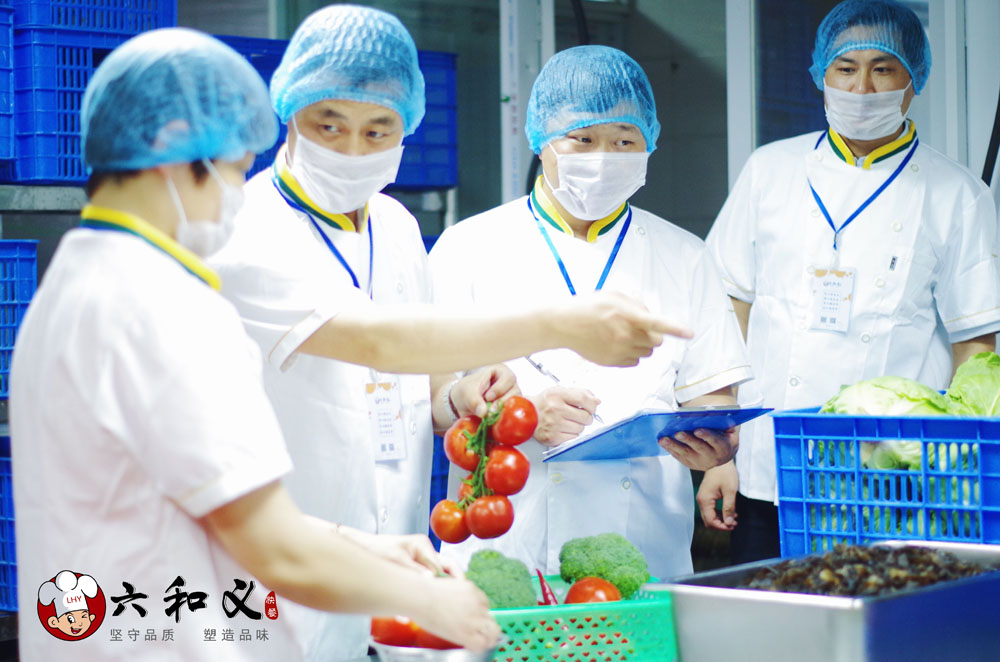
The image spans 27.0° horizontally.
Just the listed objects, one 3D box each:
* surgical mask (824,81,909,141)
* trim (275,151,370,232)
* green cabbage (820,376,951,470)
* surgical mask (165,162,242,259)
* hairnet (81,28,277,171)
[{"bbox_3d":[0.642,-0.383,3.630,0.147,0.105,0.085,-1,6,9],"label":"surgical mask"},{"bbox_3d":[-0.247,-0.203,2.980,0.150,0.120,0.150,-1,1,-35],"label":"trim"},{"bbox_3d":[0.571,0.137,3.070,0.190,0.145,0.180,0,1,25],"label":"green cabbage"},{"bbox_3d":[-0.334,-0.138,2.380,0.100,0.115,0.145,21,-8,-24],"label":"surgical mask"},{"bbox_3d":[-0.363,-0.261,2.350,0.225,0.165,0.195,11,-4,-24],"label":"hairnet"}]

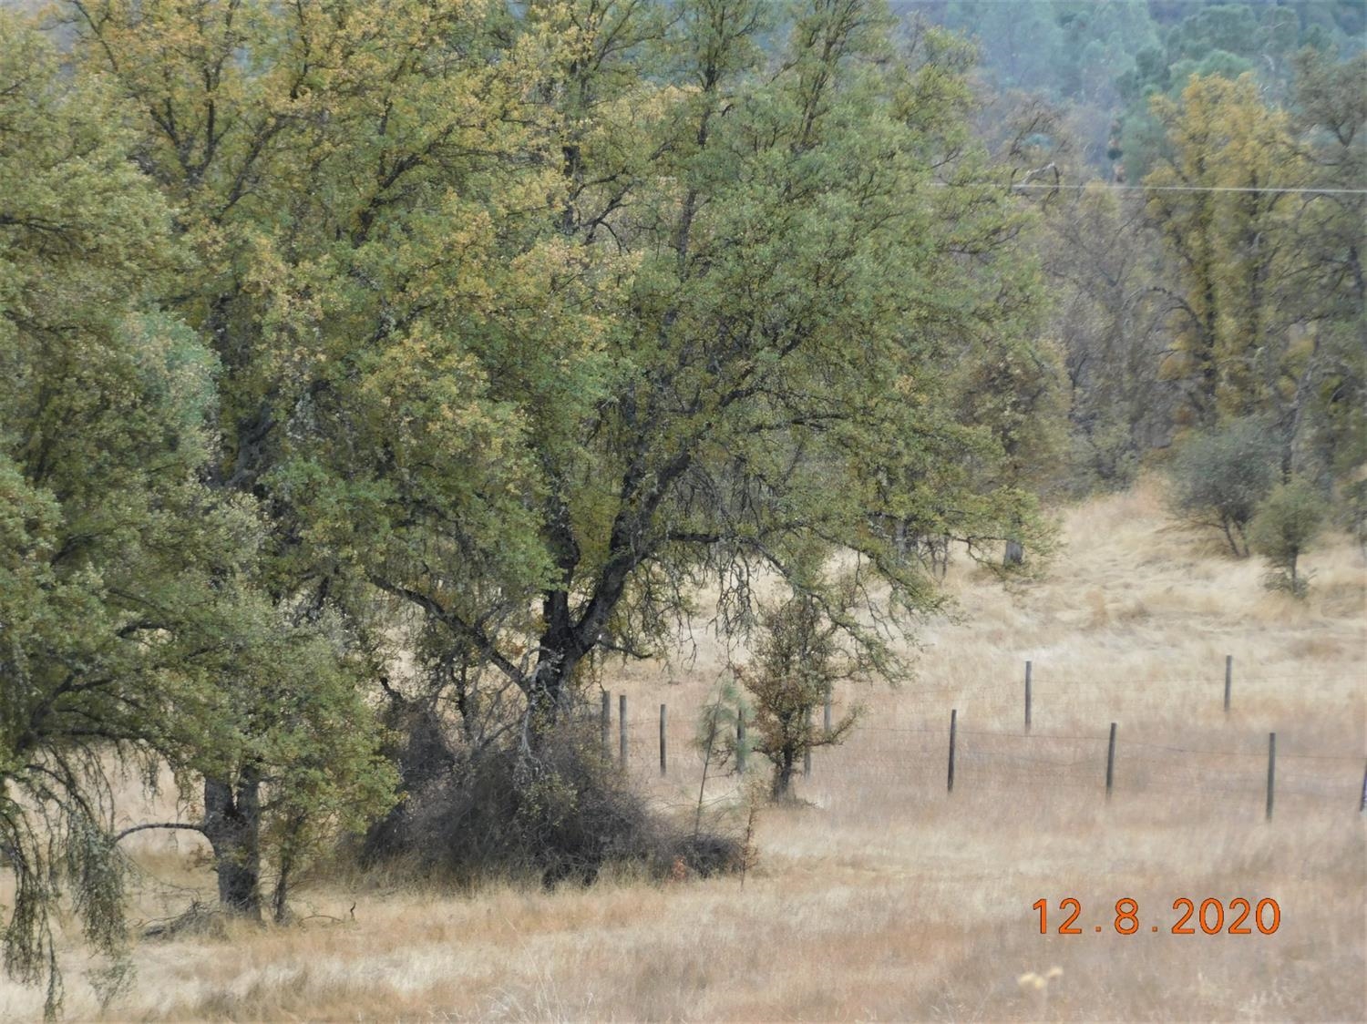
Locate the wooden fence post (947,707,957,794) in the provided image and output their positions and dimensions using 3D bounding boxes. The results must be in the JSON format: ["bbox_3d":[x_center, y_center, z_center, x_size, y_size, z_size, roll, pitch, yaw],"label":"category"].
[{"bbox_3d":[4.584,4.078,179.000,0.082,1.440,0.082,3,1,0],"label":"wooden fence post"}]

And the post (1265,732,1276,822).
[{"bbox_3d":[9.516,4.294,170.000,0.092,1.450,0.092,2,1,0],"label":"post"}]

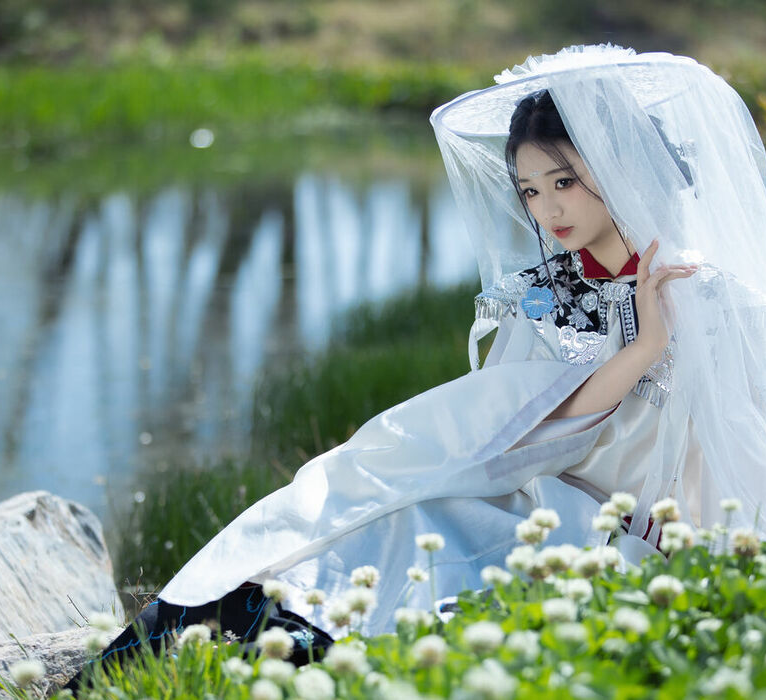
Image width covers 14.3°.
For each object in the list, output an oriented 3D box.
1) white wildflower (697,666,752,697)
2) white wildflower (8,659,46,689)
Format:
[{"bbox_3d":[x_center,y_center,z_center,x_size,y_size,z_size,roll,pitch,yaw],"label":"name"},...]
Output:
[{"bbox_3d":[0.403,0.390,3.600,0.062,0.034,0.043,0,6,0],"label":"white wildflower"},{"bbox_3d":[-0.392,0.356,3.373,0.038,0.031,0.038,0,7,0],"label":"white wildflower"}]

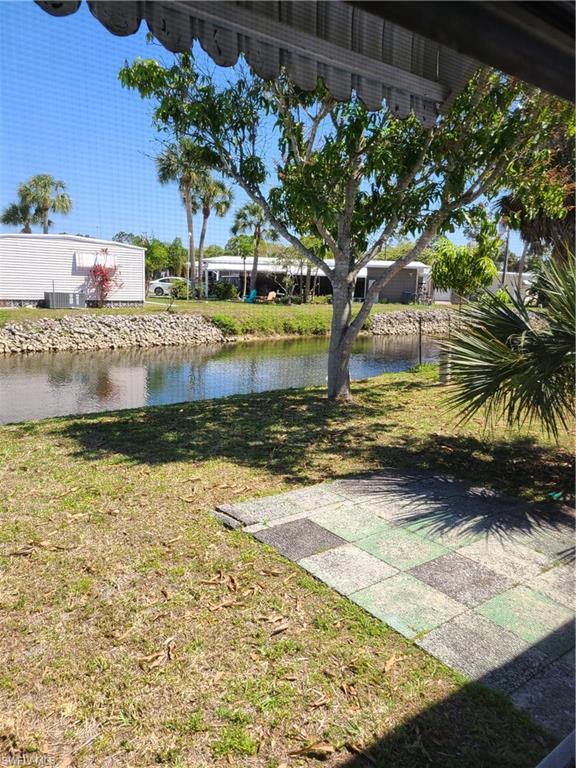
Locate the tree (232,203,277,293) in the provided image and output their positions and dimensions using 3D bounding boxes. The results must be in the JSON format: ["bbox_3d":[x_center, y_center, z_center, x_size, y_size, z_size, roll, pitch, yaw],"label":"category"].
[{"bbox_3d":[-2.410,-9.338,40.894,3.119,6.780,3.119,3,11,0],"label":"tree"}]

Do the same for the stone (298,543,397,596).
[{"bbox_3d":[0.486,1.475,4.579,0.593,0.050,0.592,-6,14,-39],"label":"stone"}]

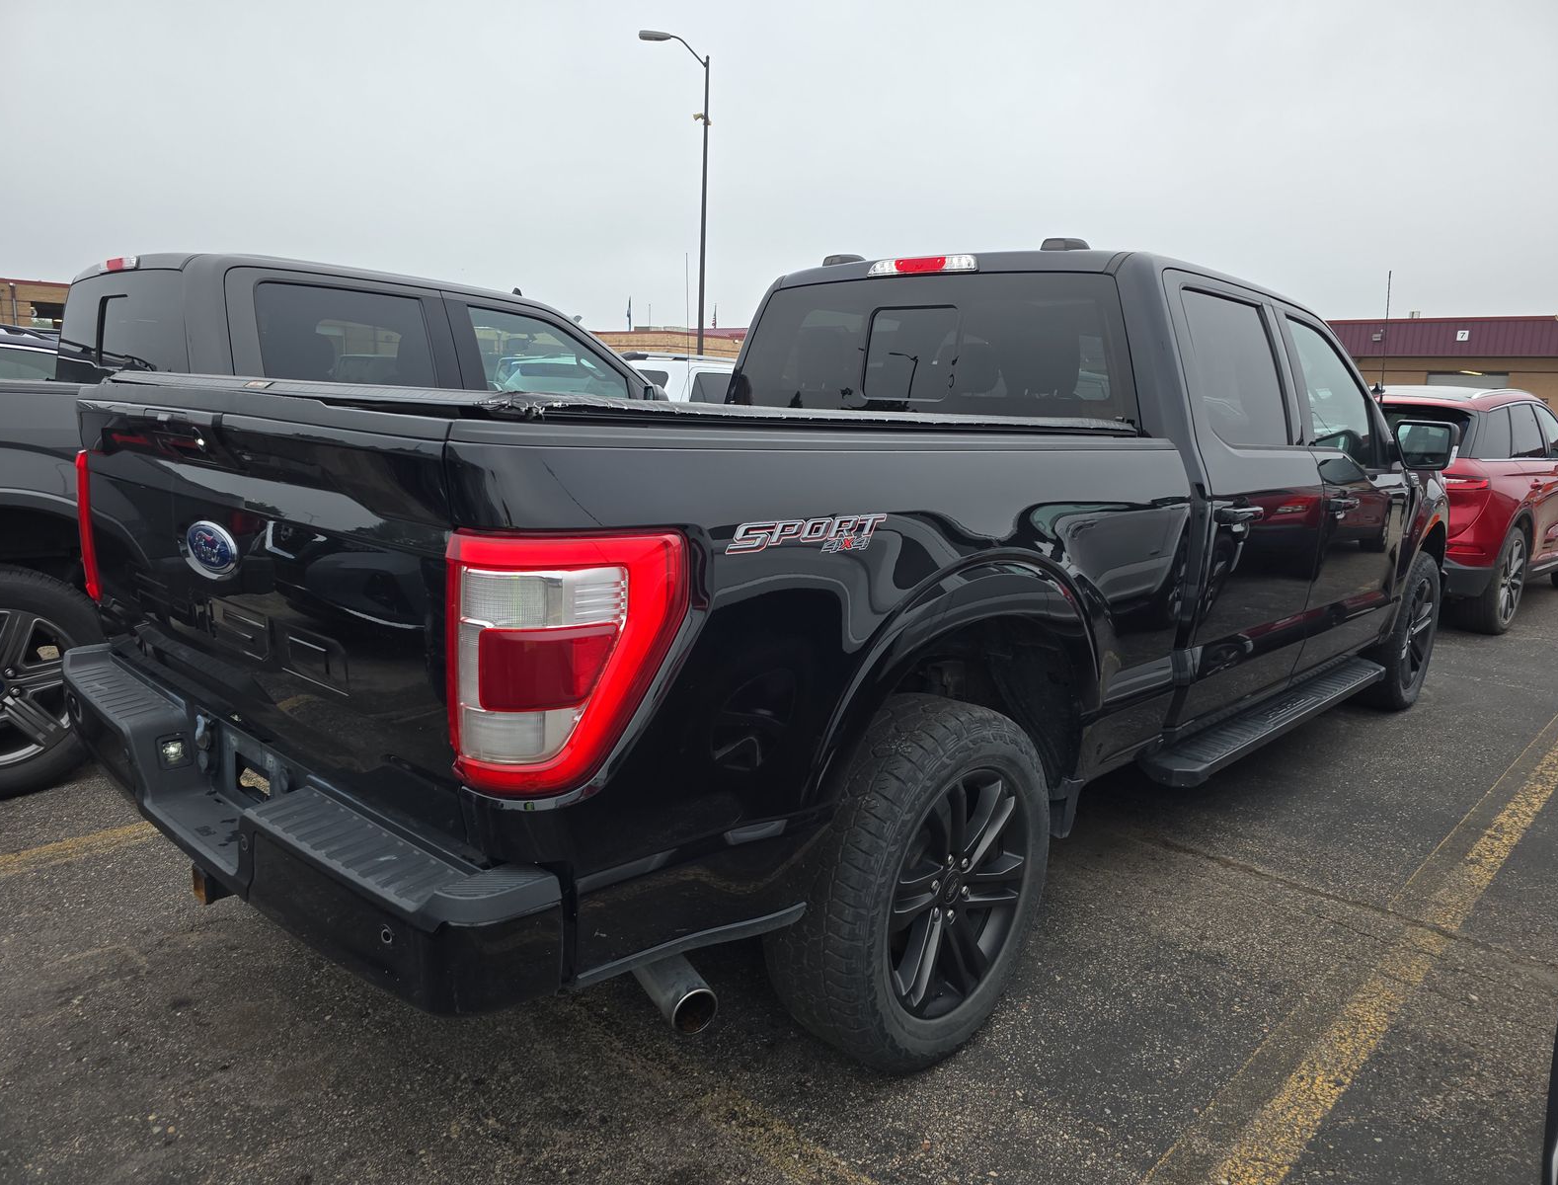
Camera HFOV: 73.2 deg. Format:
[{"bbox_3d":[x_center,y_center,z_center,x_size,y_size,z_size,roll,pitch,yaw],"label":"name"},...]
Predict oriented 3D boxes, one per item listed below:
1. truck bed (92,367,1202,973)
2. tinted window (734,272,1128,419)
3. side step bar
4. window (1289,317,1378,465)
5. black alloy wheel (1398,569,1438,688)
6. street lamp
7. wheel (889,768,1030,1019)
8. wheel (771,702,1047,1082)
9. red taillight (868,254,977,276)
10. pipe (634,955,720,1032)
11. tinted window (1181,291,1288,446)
[{"bbox_3d":[-0.350,-0.059,2.728,1.990,0.880,2.160,12,14,42],"label":"truck bed"},{"bbox_3d":[0.433,-0.785,3.422,1.620,0.485,0.070,12,3,42],"label":"tinted window"},{"bbox_3d":[1.814,0.424,3.803,0.200,0.095,2.050,12,14,42],"label":"side step bar"},{"bbox_3d":[2.164,-0.766,4.066,0.040,0.560,0.880,-12,-2,44],"label":"window"},{"bbox_3d":[3.035,0.190,5.197,0.220,0.550,0.550,12,14,42],"label":"black alloy wheel"},{"bbox_3d":[-2.461,-7.944,24.318,1.650,9.450,0.380,1,11,-6],"label":"street lamp"},{"bbox_3d":[0.318,0.626,2.312,0.220,0.550,0.550,12,14,42],"label":"wheel"},{"bbox_3d":[0.312,0.620,2.317,0.280,0.800,0.800,12,14,42],"label":"wheel"},{"bbox_3d":[0.469,-1.060,3.402,0.440,0.060,0.055,12,14,42],"label":"red taillight"},{"bbox_3d":[-0.200,0.696,1.916,0.092,0.092,0.260,-3,12,-25],"label":"pipe"},{"bbox_3d":[1.460,-0.695,3.311,0.040,0.490,0.700,-12,-2,44],"label":"tinted window"}]

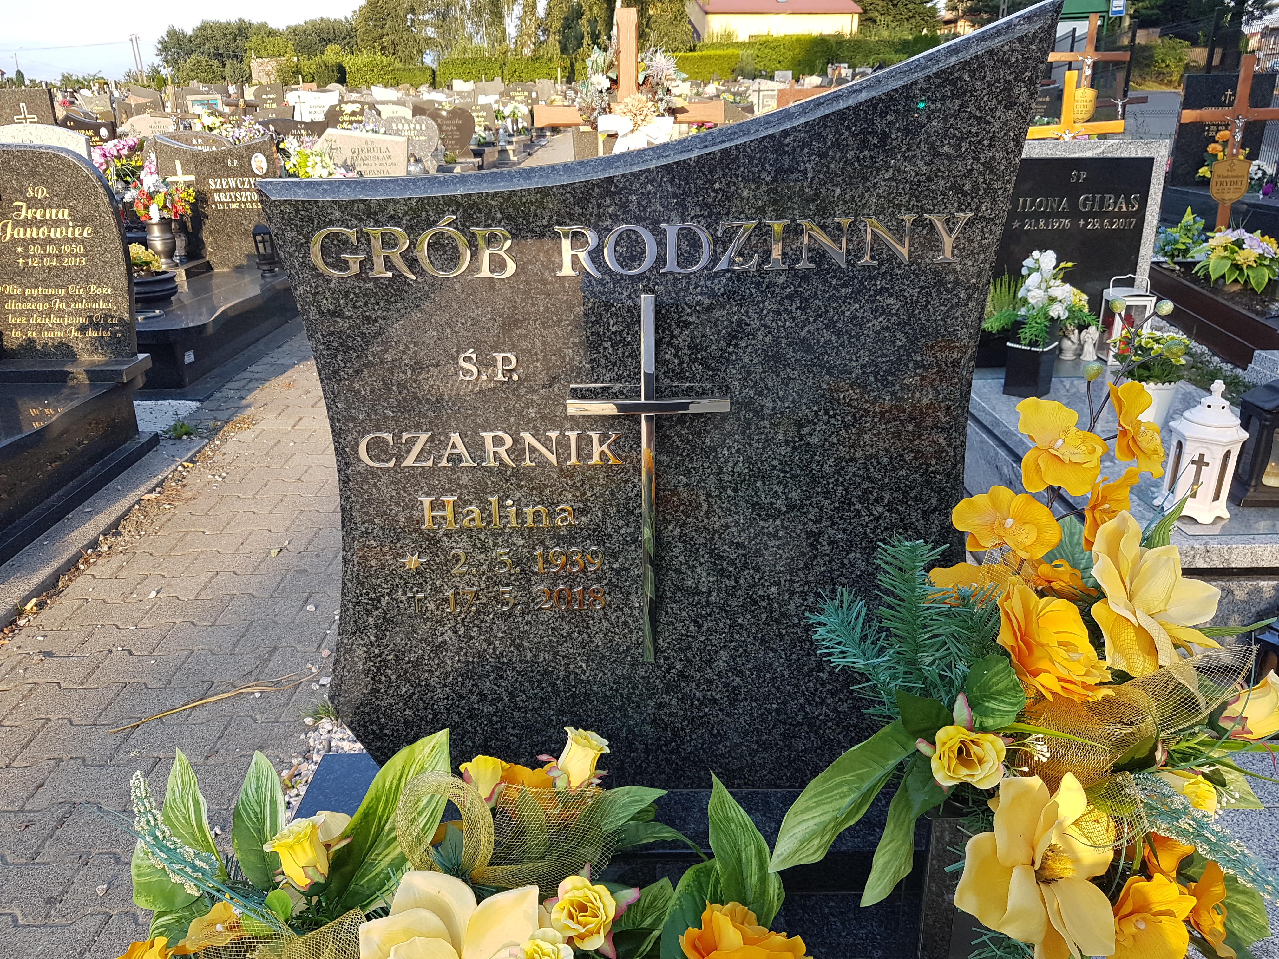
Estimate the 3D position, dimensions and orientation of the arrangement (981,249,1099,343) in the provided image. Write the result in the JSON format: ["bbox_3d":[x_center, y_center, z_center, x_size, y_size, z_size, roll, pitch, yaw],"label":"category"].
[{"bbox_3d":[1.200,-0.545,2.881,0.320,0.265,0.250,1,23,6],"label":"arrangement"}]

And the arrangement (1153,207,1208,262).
[{"bbox_3d":[3.027,-1.375,5.384,0.270,0.270,0.220,2,23,8],"label":"arrangement"}]

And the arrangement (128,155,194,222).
[{"bbox_3d":[-2.602,-1.577,5.217,0.325,0.335,0.290,-6,23,-10],"label":"arrangement"}]

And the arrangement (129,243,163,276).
[{"bbox_3d":[-2.440,-1.082,4.730,0.180,0.145,0.170,-1,23,1],"label":"arrangement"}]

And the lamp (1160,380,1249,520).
[{"bbox_3d":[1.231,-0.069,2.089,0.150,0.304,0.135,15,28,34],"label":"lamp"}]

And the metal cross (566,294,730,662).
[{"bbox_3d":[0.015,0.017,1.391,0.227,0.569,0.042,-1,21,1],"label":"metal cross"}]

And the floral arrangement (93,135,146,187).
[{"bbox_3d":[-3.889,-2.366,7.143,0.380,0.330,0.310,-6,23,-10],"label":"floral arrangement"}]

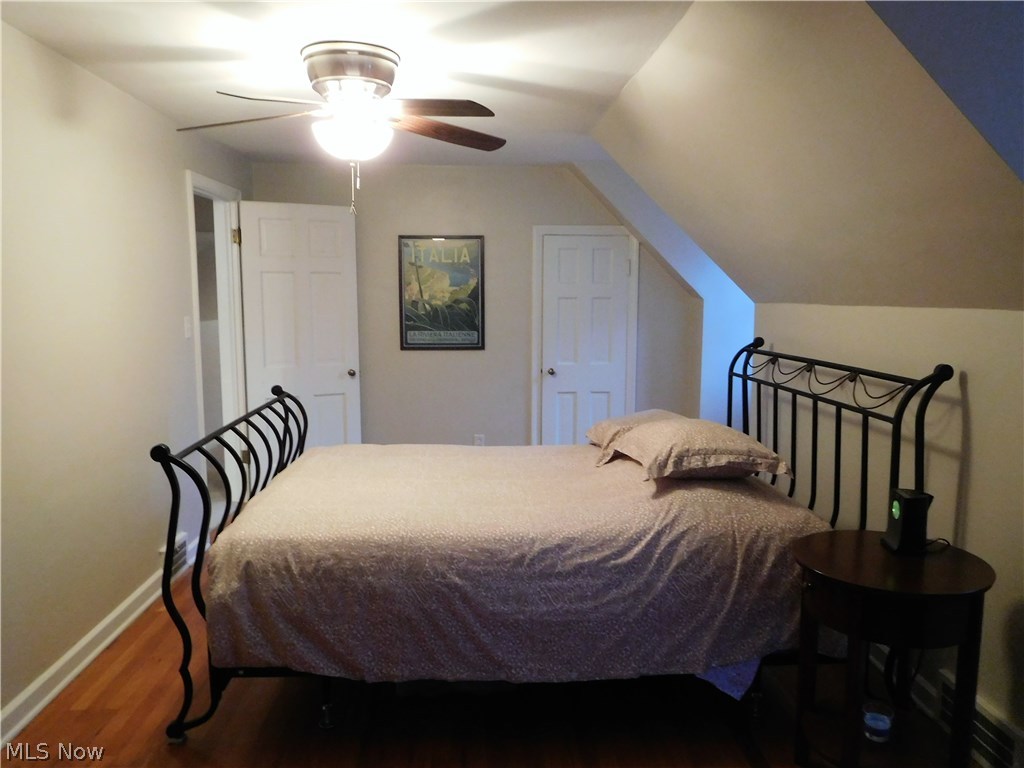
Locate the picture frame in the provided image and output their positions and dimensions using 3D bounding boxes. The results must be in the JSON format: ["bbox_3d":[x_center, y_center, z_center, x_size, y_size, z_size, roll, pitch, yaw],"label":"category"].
[{"bbox_3d":[-0.481,-0.628,5.126,0.585,0.791,0.025,0,7,-3],"label":"picture frame"}]

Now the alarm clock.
[{"bbox_3d":[1.115,0.387,2.091,0.092,0.161,0.088,0,7,-3],"label":"alarm clock"}]

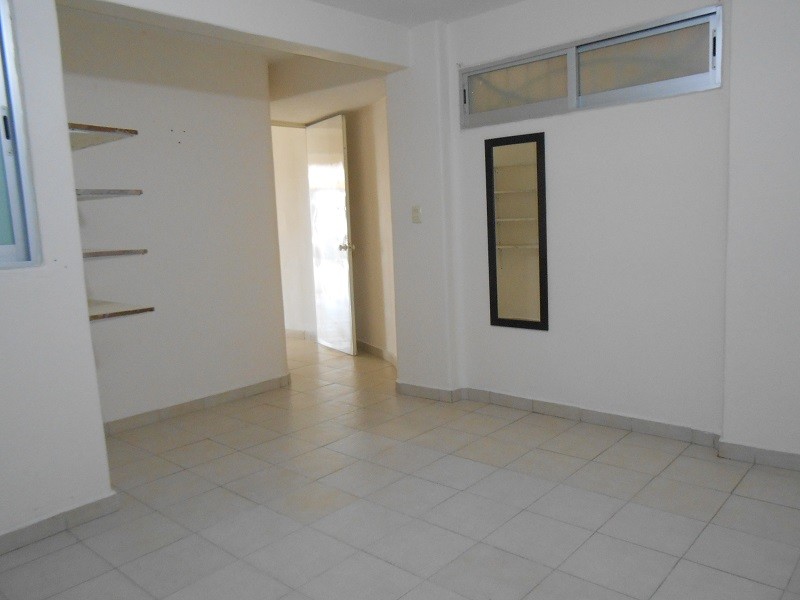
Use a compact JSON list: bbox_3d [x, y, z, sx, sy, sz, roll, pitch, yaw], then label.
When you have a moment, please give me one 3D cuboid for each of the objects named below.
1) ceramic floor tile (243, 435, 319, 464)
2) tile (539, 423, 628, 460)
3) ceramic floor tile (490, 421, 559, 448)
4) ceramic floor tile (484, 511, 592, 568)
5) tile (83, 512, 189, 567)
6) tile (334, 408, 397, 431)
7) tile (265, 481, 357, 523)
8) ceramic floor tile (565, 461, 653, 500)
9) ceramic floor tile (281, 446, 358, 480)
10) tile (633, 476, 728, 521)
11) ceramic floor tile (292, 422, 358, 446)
[{"bbox_3d":[-0.650,0.824,3.295,0.313,0.010,0.313,3,9,42],"label":"ceramic floor tile"},{"bbox_3d":[0.925,0.757,3.156,0.306,0.010,0.350,4,9,41],"label":"tile"},{"bbox_3d":[0.672,0.746,3.338,0.306,0.010,0.306,4,9,41],"label":"ceramic floor tile"},{"bbox_3d":[0.508,0.866,2.190,0.304,0.009,0.304,3,9,42],"label":"ceramic floor tile"},{"bbox_3d":[-1.030,0.938,2.364,0.306,0.010,0.306,4,9,41],"label":"tile"},{"bbox_3d":[-0.230,0.739,3.723,0.306,0.010,0.306,4,9,41],"label":"tile"},{"bbox_3d":[-0.385,0.879,2.620,0.306,0.010,0.306,4,9,41],"label":"tile"},{"bbox_3d":[0.946,0.821,2.712,0.313,0.010,0.313,3,9,42],"label":"ceramic floor tile"},{"bbox_3d":[-0.410,0.838,3.083,0.313,0.010,0.313,3,9,42],"label":"ceramic floor tile"},{"bbox_3d":[1.147,0.815,2.466,0.302,0.010,0.302,4,9,41],"label":"tile"},{"bbox_3d":[-0.428,0.767,3.435,0.304,0.009,0.304,3,9,42],"label":"ceramic floor tile"}]

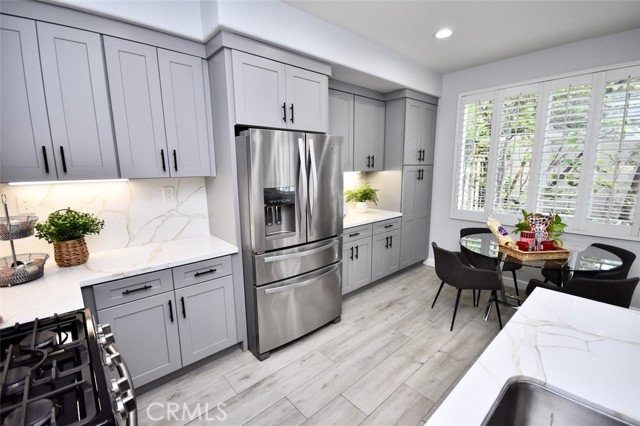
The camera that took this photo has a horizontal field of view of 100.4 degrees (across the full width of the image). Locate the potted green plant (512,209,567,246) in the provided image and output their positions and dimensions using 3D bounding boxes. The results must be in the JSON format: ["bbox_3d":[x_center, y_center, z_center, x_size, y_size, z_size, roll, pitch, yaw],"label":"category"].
[{"bbox_3d":[1.994,0.161,2.437,0.380,0.370,0.350,7,12,39],"label":"potted green plant"}]

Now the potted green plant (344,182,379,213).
[{"bbox_3d":[0.589,-0.202,3.667,0.380,0.396,0.370,-9,13,-39],"label":"potted green plant"}]

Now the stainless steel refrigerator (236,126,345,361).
[{"bbox_3d":[-0.385,0.211,2.598,0.907,1.830,0.870,-8,12,-39],"label":"stainless steel refrigerator"}]

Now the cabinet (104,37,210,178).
[{"bbox_3d":[-1.248,-0.739,2.089,0.630,0.904,0.330,-9,13,-39],"label":"cabinet"}]

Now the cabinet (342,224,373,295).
[{"bbox_3d":[0.200,0.528,3.332,0.636,0.850,0.632,-9,13,-39],"label":"cabinet"}]

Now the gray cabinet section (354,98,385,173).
[{"bbox_3d":[0.546,-1.006,3.535,0.598,0.899,0.312,-9,12,-39],"label":"gray cabinet section"}]

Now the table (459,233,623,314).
[{"bbox_3d":[2.042,0.715,2.660,1.220,0.755,1.220,-8,12,-39],"label":"table"}]

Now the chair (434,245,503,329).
[{"bbox_3d":[1.465,0.698,2.696,0.560,0.790,0.550,-1,9,-2],"label":"chair"}]

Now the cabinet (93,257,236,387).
[{"bbox_3d":[-1.218,0.751,2.156,0.847,0.850,0.632,-9,13,-39],"label":"cabinet"}]

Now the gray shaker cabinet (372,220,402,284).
[{"bbox_3d":[0.678,0.446,3.724,0.614,0.776,0.625,-8,12,-39],"label":"gray shaker cabinet"}]

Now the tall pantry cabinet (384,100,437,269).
[{"bbox_3d":[1.196,-0.366,4.040,0.801,2.366,0.631,-9,13,-39],"label":"tall pantry cabinet"}]

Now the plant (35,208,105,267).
[{"bbox_3d":[-1.693,0.171,1.823,0.325,0.351,0.290,-9,13,-39],"label":"plant"}]

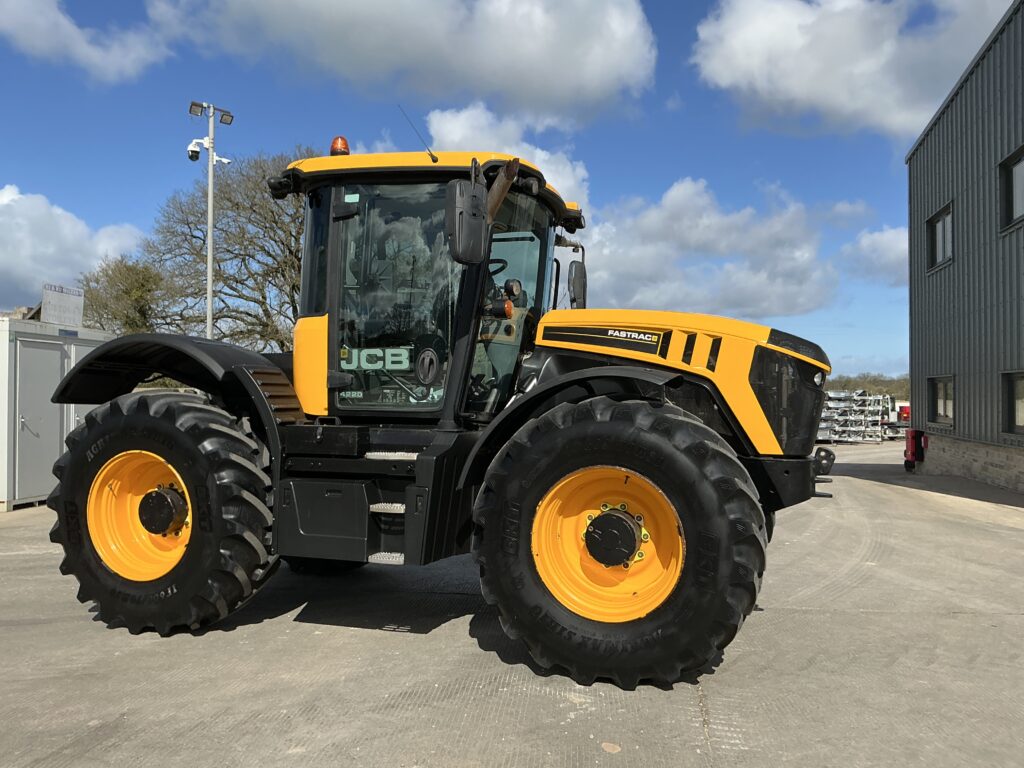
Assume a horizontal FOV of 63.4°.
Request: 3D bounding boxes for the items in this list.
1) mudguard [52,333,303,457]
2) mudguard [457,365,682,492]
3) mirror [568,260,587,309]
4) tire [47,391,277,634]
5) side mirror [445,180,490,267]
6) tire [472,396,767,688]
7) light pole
[{"bbox_3d":[-2.160,0.068,5.468,1.727,0.768,0.576,0,-1,17],"label":"mudguard"},{"bbox_3d":[0.356,0.273,4.764,1.323,0.742,0.505,0,-1,19],"label":"mudguard"},{"bbox_3d":[0.553,-0.820,6.999,0.111,0.429,0.222,0,-1,-5],"label":"mirror"},{"bbox_3d":[-2.244,0.815,5.406,1.586,1.565,0.596,0,-1,17],"label":"tire"},{"bbox_3d":[-0.244,-0.868,4.434,0.111,0.429,0.222,-1,-1,40],"label":"side mirror"},{"bbox_3d":[0.572,0.840,4.564,1.576,1.560,0.596,0,-1,19],"label":"tire"},{"bbox_3d":[-6.291,-2.055,17.229,1.000,7.713,0.600,1,-1,-30],"label":"light pole"}]

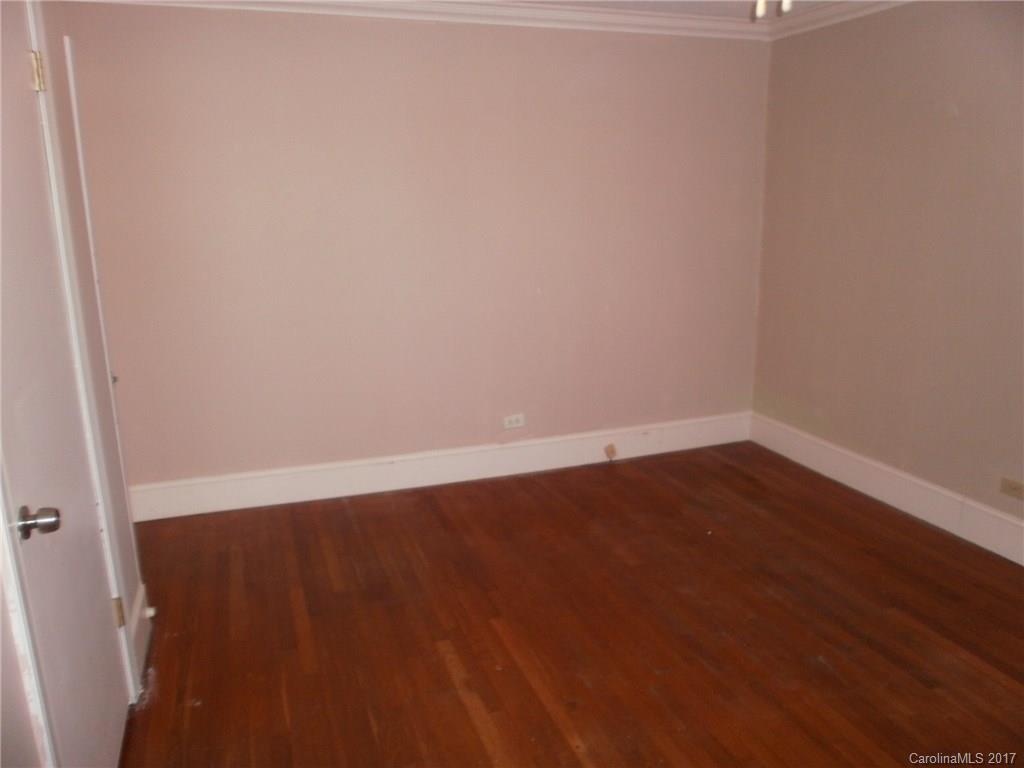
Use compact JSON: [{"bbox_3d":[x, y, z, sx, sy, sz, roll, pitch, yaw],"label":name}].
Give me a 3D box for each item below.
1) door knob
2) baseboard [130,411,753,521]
[{"bbox_3d":[-0.943,0.275,1.543,0.066,0.065,0.065,-5,14,-18],"label":"door knob"},{"bbox_3d":[-0.176,0.426,4.315,3.552,0.185,0.025,-5,14,-18],"label":"baseboard"}]

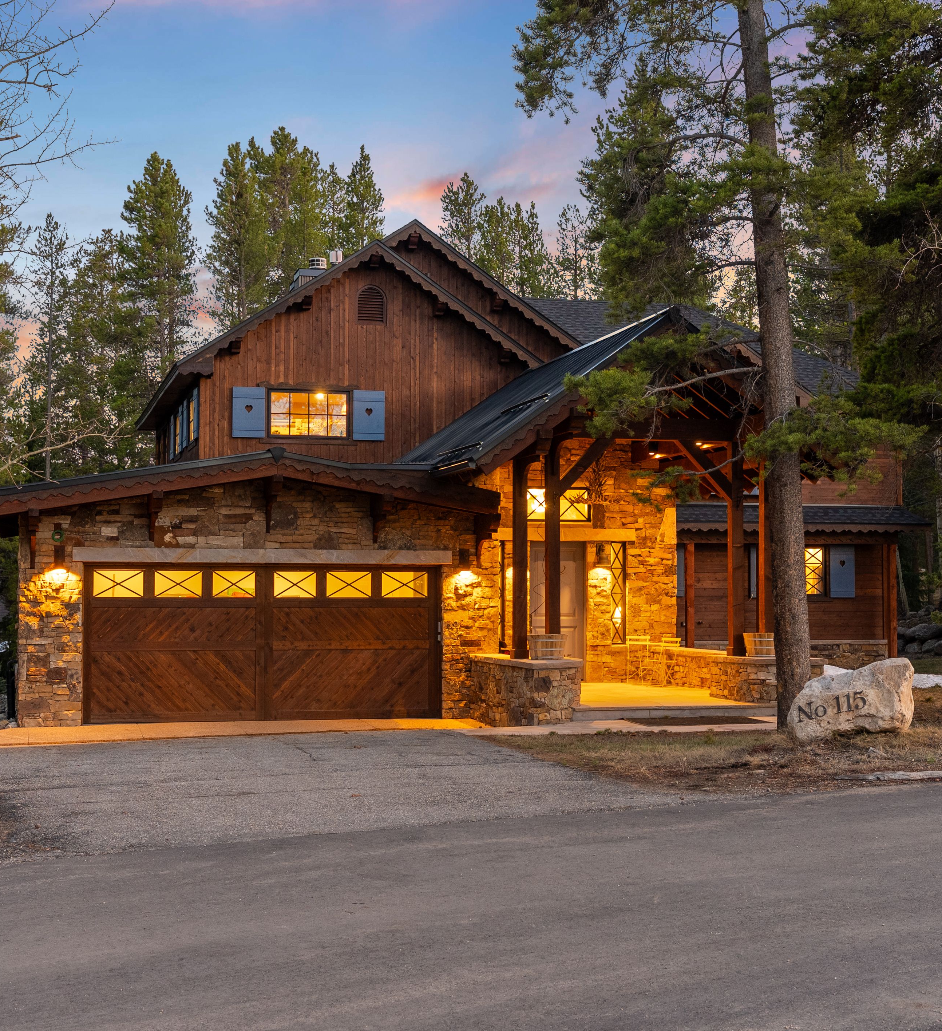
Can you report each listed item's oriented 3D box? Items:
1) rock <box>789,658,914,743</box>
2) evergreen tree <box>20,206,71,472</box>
[{"bbox_3d":[4.230,1.982,18.532,1.280,0.890,0.750,0,-2,0],"label":"rock"},{"bbox_3d":[-10.163,-1.868,40.118,1.450,10.800,1.450,0,-2,0],"label":"evergreen tree"}]

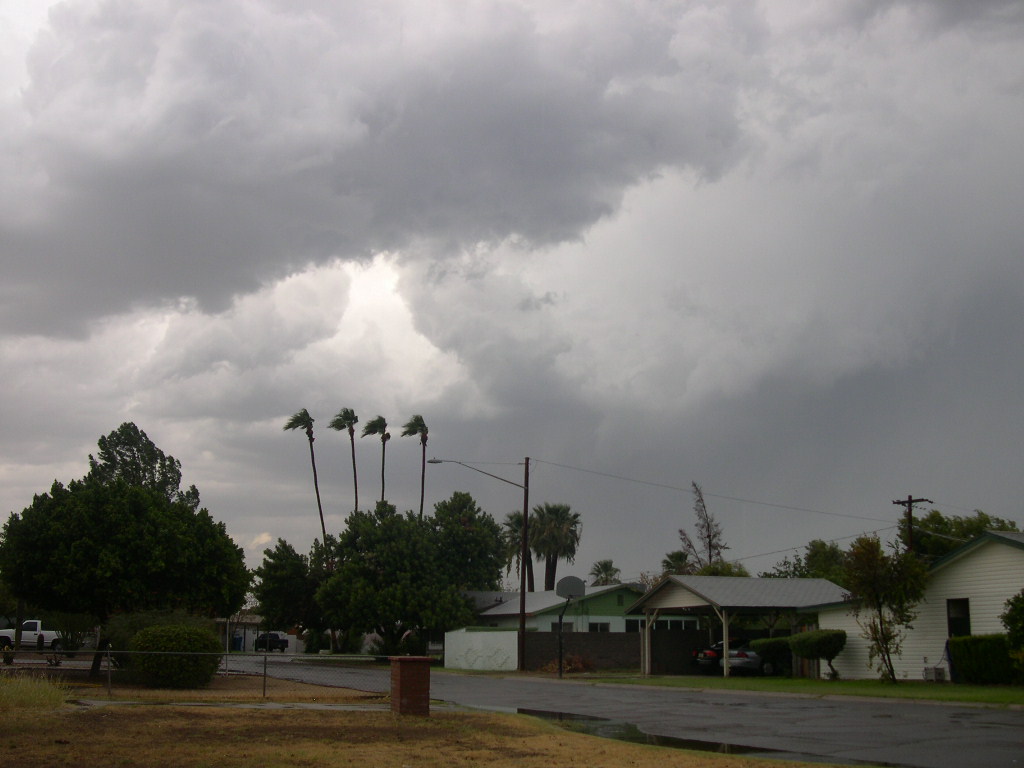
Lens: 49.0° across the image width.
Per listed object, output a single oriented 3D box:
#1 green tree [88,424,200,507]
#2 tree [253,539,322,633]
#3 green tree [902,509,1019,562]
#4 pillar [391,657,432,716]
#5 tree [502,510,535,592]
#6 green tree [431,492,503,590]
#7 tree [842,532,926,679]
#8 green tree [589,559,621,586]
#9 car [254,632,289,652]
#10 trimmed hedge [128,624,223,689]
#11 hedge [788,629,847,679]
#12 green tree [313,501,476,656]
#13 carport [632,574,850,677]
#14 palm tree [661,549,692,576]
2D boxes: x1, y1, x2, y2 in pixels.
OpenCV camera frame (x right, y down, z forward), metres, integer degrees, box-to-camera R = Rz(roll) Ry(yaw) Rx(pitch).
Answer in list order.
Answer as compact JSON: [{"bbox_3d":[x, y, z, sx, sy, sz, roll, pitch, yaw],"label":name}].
[{"bbox_3d":[-23.087,9.582,69.573,7.384,14.645,7.200,0,-13,0],"label":"green tree"},{"bbox_3d":[-18.520,17.443,92.408,6.400,9.430,6.200,0,-13,0],"label":"tree"},{"bbox_3d":[27.821,12.401,68.995,7.558,9.399,7.500,0,-13,0],"label":"green tree"},{"bbox_3d":[-1.735,5.152,19.235,0.570,0.951,0.570,6,-14,-25],"label":"pillar"},{"bbox_3d":[0.660,15.729,88.716,2.865,11.328,2.800,0,-13,0],"label":"tree"},{"bbox_3d":[-3.666,14.024,82.945,6.400,12.080,6.200,0,-13,0],"label":"green tree"},{"bbox_3d":[12.128,7.212,36.112,2.650,4.730,2.500,0,-13,0],"label":"tree"},{"bbox_3d":[7.548,18.125,91.258,2.617,7.843,2.700,0,-13,0],"label":"green tree"},{"bbox_3d":[-21.930,23.612,102.287,1.850,1.720,4.900,-2,-13,8],"label":"car"},{"bbox_3d":[-10.247,8.224,34.013,2.850,1.850,2.600,0,-13,0],"label":"trimmed hedge"},{"bbox_3d":[9.884,8.710,36.284,1.877,1.567,1.500,0,-13,0],"label":"hedge"},{"bbox_3d":[-8.189,13.376,76.935,10.400,10.550,9.800,0,-13,0],"label":"green tree"},{"bbox_3d":[9.390,9.428,43.845,7.400,3.662,6.075,6,-14,-25],"label":"carport"},{"bbox_3d":[11.887,15.776,80.516,2.500,7.640,2.500,0,-13,0],"label":"palm tree"}]

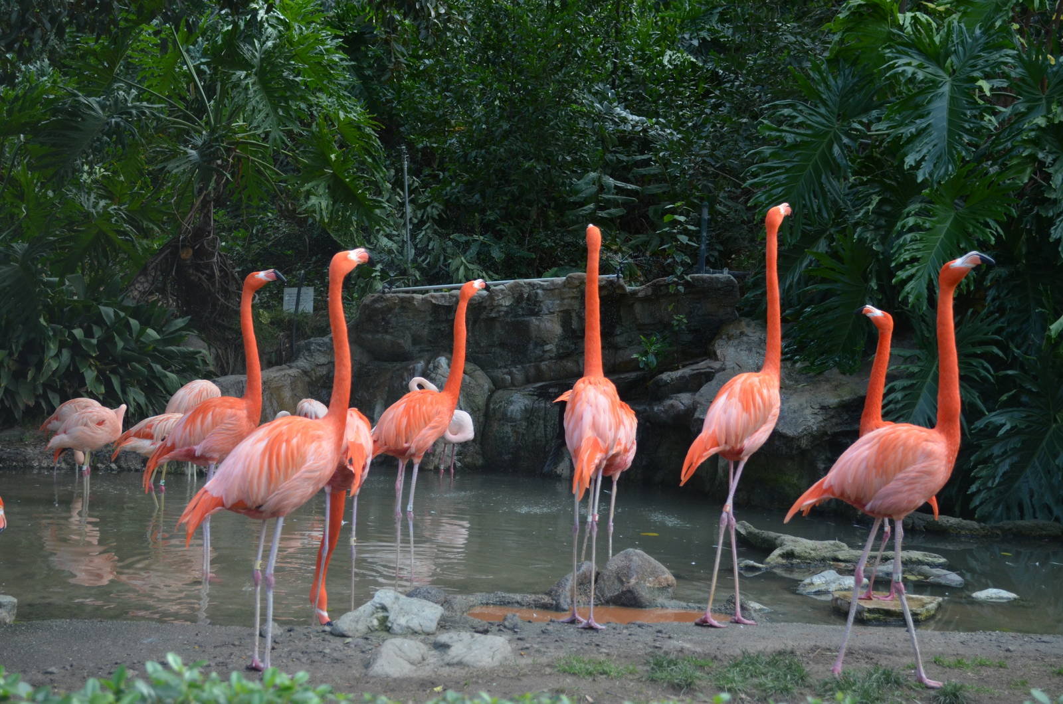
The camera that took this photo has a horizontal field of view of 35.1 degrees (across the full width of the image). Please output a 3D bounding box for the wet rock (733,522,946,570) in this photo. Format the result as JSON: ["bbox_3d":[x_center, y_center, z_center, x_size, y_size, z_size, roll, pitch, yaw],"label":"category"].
[{"bbox_3d":[1.446,0.910,7.850,1.020,0.180,0.420,1,3,14],"label":"wet rock"}]

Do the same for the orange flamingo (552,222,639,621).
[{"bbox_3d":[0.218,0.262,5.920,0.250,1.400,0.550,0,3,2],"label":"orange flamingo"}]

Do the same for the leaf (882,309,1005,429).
[{"bbox_3d":[2.229,0.092,9.100,0.650,0.650,0.330,0,3,9],"label":"leaf"}]

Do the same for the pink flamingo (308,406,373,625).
[{"bbox_3d":[-0.644,0.576,5.700,0.220,0.750,0.470,0,1,-16],"label":"pink flamingo"}]

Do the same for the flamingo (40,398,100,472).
[{"bbox_3d":[-2.859,0.579,10.600,0.480,0.600,0.250,0,1,-7],"label":"flamingo"}]

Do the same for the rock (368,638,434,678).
[{"bbox_3d":[-0.408,0.963,5.270,0.210,0.100,0.190,0,3,0],"label":"rock"}]

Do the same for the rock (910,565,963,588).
[{"bbox_3d":[1.744,0.970,7.250,0.235,0.080,0.190,0,3,0],"label":"rock"}]

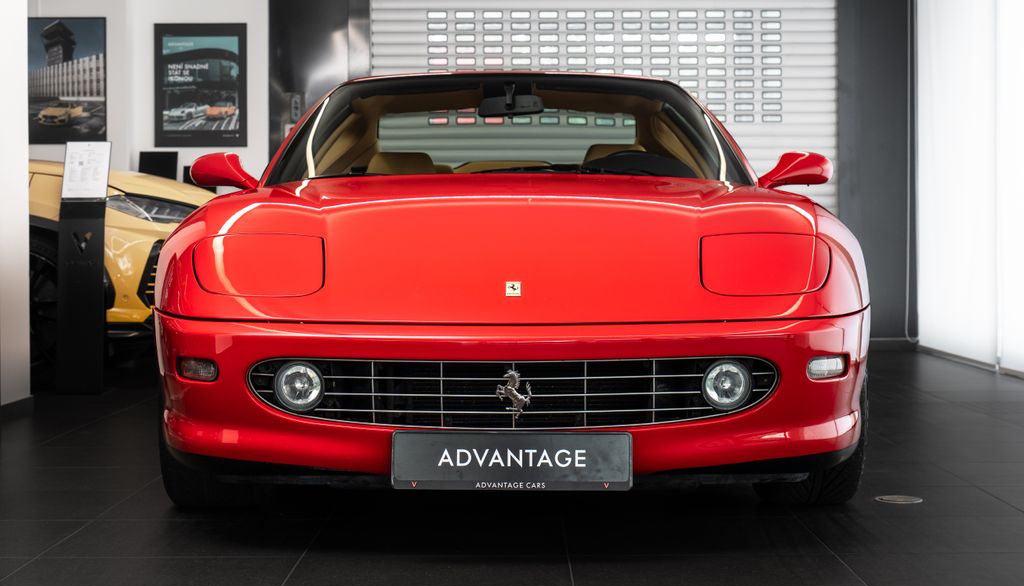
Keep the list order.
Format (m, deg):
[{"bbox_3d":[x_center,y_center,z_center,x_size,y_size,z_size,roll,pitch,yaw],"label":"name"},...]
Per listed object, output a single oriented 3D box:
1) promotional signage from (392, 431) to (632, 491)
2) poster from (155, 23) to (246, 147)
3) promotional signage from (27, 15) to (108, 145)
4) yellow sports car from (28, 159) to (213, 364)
[{"bbox_3d":[0.001,0.370,3.760,0.530,0.130,0.020,0,2,0],"label":"promotional signage"},{"bbox_3d":[-2.017,-1.346,11.050,0.600,0.800,0.030,0,2,0],"label":"poster"},{"bbox_3d":[-2.872,-1.348,10.850,0.590,0.800,0.030,0,2,0],"label":"promotional signage"},{"bbox_3d":[-3.991,-0.368,9.663,5.110,1.640,2.020,0,2,3],"label":"yellow sports car"}]

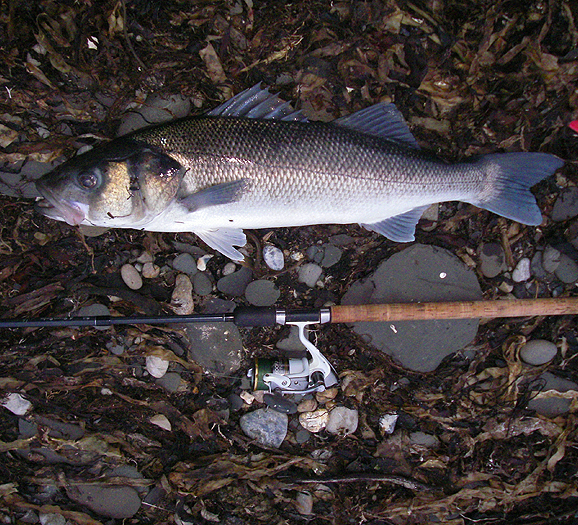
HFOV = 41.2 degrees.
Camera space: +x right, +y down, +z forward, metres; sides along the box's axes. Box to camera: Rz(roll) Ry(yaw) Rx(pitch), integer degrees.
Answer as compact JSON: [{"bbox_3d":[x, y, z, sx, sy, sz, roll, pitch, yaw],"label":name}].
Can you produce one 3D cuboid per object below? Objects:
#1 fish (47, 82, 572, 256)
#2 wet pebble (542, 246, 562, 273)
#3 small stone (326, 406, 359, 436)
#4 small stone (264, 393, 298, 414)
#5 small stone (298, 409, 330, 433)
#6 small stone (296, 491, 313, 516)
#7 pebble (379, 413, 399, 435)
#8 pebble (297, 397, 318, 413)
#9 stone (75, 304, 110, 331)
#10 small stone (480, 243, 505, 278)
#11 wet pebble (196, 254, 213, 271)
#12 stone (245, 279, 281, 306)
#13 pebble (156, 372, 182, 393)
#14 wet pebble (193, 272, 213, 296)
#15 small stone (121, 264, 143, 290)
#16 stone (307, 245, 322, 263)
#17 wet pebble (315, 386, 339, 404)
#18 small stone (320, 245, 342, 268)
[{"bbox_3d":[0.013,-0.115,0.985,0.676,0.080,0.218,-2,78,0],"label":"fish"},{"bbox_3d":[0.343,-0.004,1.003,0.024,0.016,0.036,-6,78,-1],"label":"wet pebble"},{"bbox_3d":[0.071,0.210,1.016,0.045,0.025,0.040,-11,79,-2],"label":"small stone"},{"bbox_3d":[-0.010,0.177,0.964,0.046,0.018,0.020,21,79,4],"label":"small stone"},{"bbox_3d":[0.034,0.208,1.011,0.040,0.021,0.029,-10,78,-2],"label":"small stone"},{"bbox_3d":[0.020,0.302,0.968,0.019,0.011,0.028,5,79,1],"label":"small stone"},{"bbox_3d":[0.127,0.205,0.988,0.022,0.014,0.029,17,79,3],"label":"pebble"},{"bbox_3d":[0.024,0.185,0.992,0.026,0.011,0.015,-8,79,-2],"label":"pebble"},{"bbox_3d":[-0.264,0.074,1.043,0.045,0.019,0.038,0,78,0],"label":"stone"},{"bbox_3d":[0.280,-0.003,1.059,0.033,0.020,0.048,-3,78,-1],"label":"small stone"},{"bbox_3d":[-0.115,0.001,1.055,0.017,0.011,0.028,38,81,7],"label":"wet pebble"},{"bbox_3d":[-0.035,0.042,1.050,0.048,0.020,0.036,3,78,1],"label":"stone"},{"bbox_3d":[-0.155,0.154,0.999,0.029,0.013,0.025,25,80,5],"label":"pebble"},{"bbox_3d":[-0.112,0.028,0.996,0.025,0.016,0.031,-16,78,-3],"label":"wet pebble"},{"bbox_3d":[-0.215,0.021,1.054,0.024,0.018,0.038,-30,80,-6],"label":"small stone"},{"bbox_3d":[0.034,-0.011,1.004,0.017,0.012,0.025,-29,79,-6],"label":"stone"},{"bbox_3d":[0.050,0.170,0.995,0.028,0.014,0.021,-10,79,-2],"label":"wet pebble"},{"bbox_3d":[0.056,-0.009,1.004,0.026,0.016,0.033,20,79,4],"label":"small stone"}]

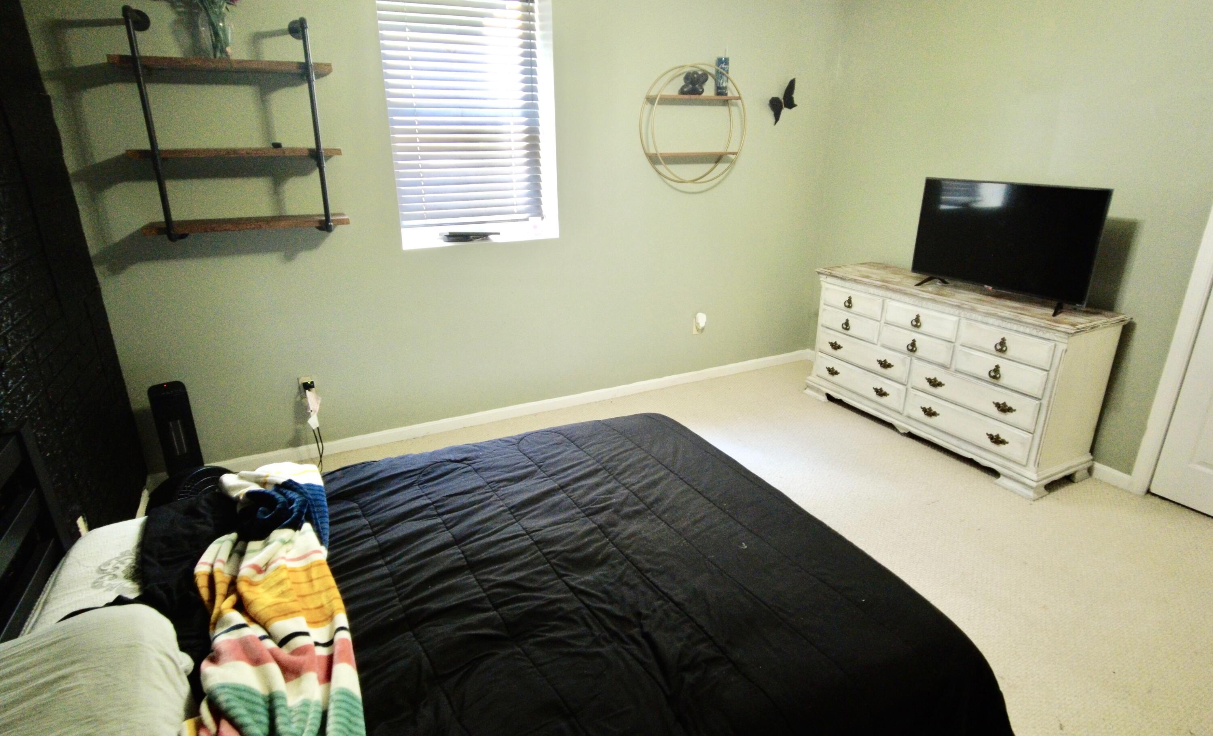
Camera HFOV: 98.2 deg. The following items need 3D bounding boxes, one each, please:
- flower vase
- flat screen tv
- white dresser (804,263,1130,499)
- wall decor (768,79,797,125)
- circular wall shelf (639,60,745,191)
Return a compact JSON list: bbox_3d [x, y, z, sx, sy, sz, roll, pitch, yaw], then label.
[{"bbox_3d":[-1.593,-1.369,2.148,0.100,0.175,0.100,-10,21,-21],"label":"flower vase"},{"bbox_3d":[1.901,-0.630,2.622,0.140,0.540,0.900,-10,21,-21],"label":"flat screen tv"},{"bbox_3d":[1.809,-0.037,2.923,0.430,0.780,1.460,-10,21,-21],"label":"white dresser"},{"bbox_3d":[1.122,-1.693,3.336,0.220,0.250,0.060,-10,21,-21],"label":"wall decor"},{"bbox_3d":[0.520,-1.429,3.106,0.640,0.630,0.160,-10,21,-21],"label":"circular wall shelf"}]

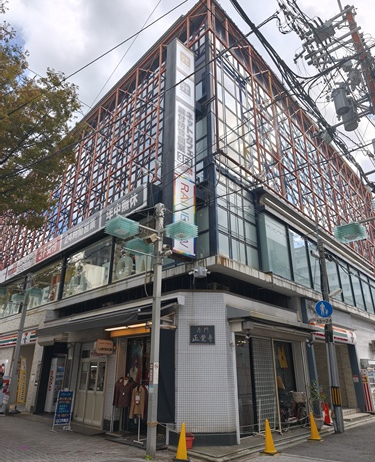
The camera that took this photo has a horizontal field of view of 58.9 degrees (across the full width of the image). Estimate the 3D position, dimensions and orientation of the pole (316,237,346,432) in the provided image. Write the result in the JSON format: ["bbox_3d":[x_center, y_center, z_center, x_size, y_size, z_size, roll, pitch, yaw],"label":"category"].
[{"bbox_3d":[4.753,3.148,11.116,0.267,6.250,0.267,-16,-31,40],"label":"pole"}]

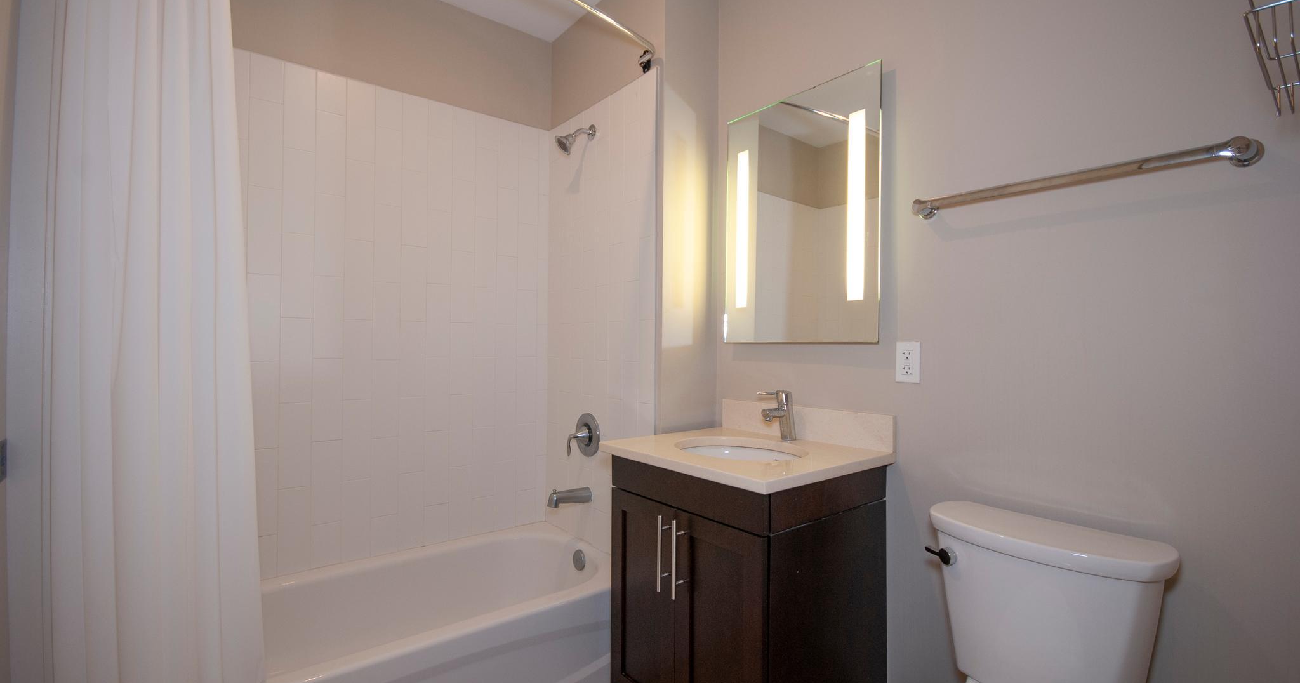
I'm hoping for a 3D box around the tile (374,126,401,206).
[{"bbox_3d":[-1.041,-0.693,2.158,0.098,0.305,0.009,1,-1,-36],"label":"tile"}]

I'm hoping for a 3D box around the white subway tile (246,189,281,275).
[{"bbox_3d":[-1.365,-0.391,1.924,0.098,0.306,0.010,1,-1,-37],"label":"white subway tile"}]

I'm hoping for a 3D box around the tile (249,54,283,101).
[{"bbox_3d":[-1.362,-0.931,1.933,0.098,0.151,0.010,1,-1,-38],"label":"tile"}]

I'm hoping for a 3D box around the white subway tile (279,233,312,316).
[{"bbox_3d":[-1.279,-0.236,1.971,0.099,0.305,0.009,1,0,-37],"label":"white subway tile"}]

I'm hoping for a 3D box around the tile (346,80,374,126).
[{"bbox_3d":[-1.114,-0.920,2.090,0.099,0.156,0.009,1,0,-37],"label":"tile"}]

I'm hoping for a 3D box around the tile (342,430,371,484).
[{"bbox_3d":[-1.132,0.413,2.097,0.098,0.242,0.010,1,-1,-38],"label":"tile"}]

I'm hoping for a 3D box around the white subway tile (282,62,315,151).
[{"bbox_3d":[-1.283,-0.855,1.990,0.098,0.309,0.010,1,-1,-37],"label":"white subway tile"}]

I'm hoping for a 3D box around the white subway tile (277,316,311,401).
[{"bbox_3d":[-1.288,0.070,1.979,0.098,0.307,0.010,1,-1,-38],"label":"white subway tile"}]

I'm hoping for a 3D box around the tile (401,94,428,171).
[{"bbox_3d":[-0.960,-0.848,2.218,0.098,0.305,0.009,1,-1,-36],"label":"tile"}]

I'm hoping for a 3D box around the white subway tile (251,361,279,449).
[{"bbox_3d":[-1.368,0.225,1.917,0.098,0.306,0.010,1,-1,-37],"label":"white subway tile"}]

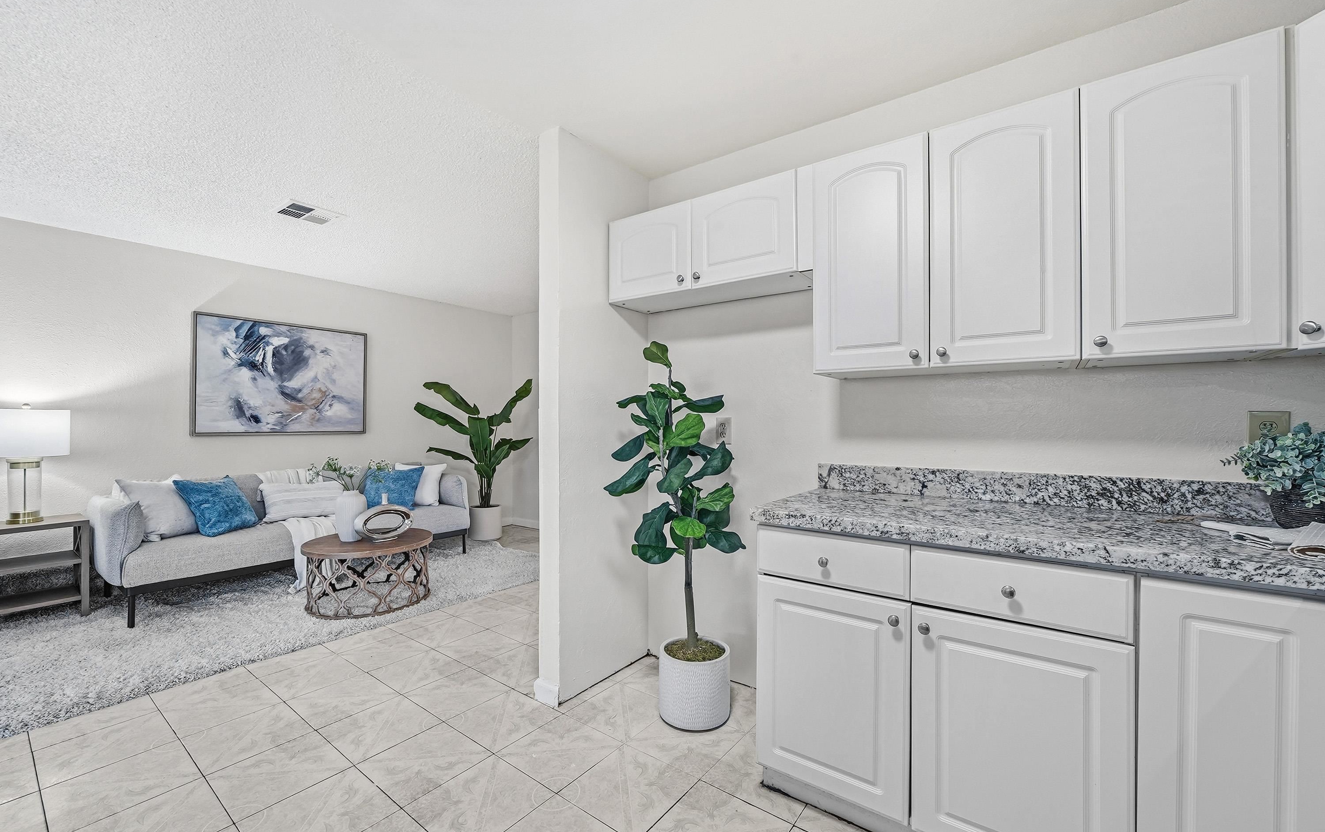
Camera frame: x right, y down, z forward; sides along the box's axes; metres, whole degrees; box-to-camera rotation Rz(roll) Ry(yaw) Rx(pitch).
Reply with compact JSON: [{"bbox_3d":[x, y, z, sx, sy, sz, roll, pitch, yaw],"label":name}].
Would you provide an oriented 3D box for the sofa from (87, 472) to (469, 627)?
[{"bbox_3d":[-2.710,0.841,3.980,0.820,0.770,2.220,0,-1,37],"label":"sofa"}]

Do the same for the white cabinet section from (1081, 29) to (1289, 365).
[{"bbox_3d":[1.388,-0.527,1.428,0.371,0.753,0.312,0,0,36],"label":"white cabinet section"}]

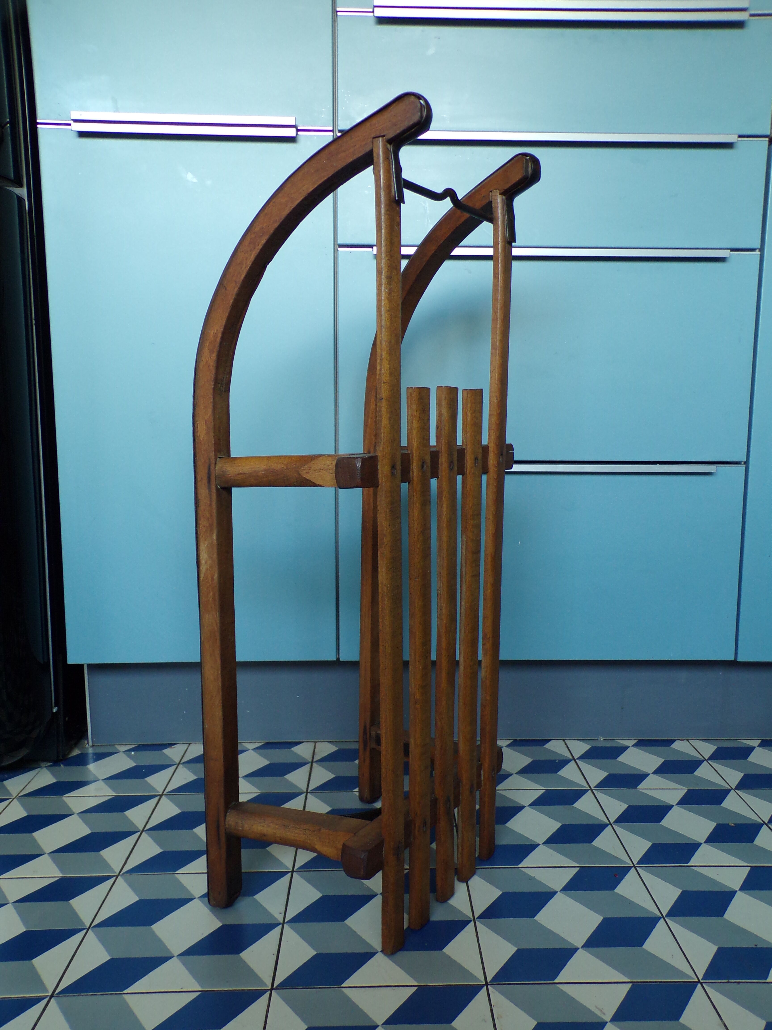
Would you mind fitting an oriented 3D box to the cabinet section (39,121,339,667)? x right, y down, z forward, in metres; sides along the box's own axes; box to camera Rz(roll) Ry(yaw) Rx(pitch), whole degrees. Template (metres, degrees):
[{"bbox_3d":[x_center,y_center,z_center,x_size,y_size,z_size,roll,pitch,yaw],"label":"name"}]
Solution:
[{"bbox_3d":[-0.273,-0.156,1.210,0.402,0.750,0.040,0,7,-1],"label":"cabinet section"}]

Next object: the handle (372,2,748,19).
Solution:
[{"bbox_3d":[0.237,-0.678,1.126,0.506,0.023,0.018,0,7,-1],"label":"handle"}]

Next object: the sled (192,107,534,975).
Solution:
[{"bbox_3d":[-0.001,0.017,0.905,0.261,0.793,0.309,5,9,33],"label":"sled"}]

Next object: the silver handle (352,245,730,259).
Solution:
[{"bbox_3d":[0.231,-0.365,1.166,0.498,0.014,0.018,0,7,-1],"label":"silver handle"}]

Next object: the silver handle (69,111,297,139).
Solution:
[{"bbox_3d":[-0.273,-0.528,1.133,0.302,0.026,0.018,0,7,-1],"label":"silver handle"}]

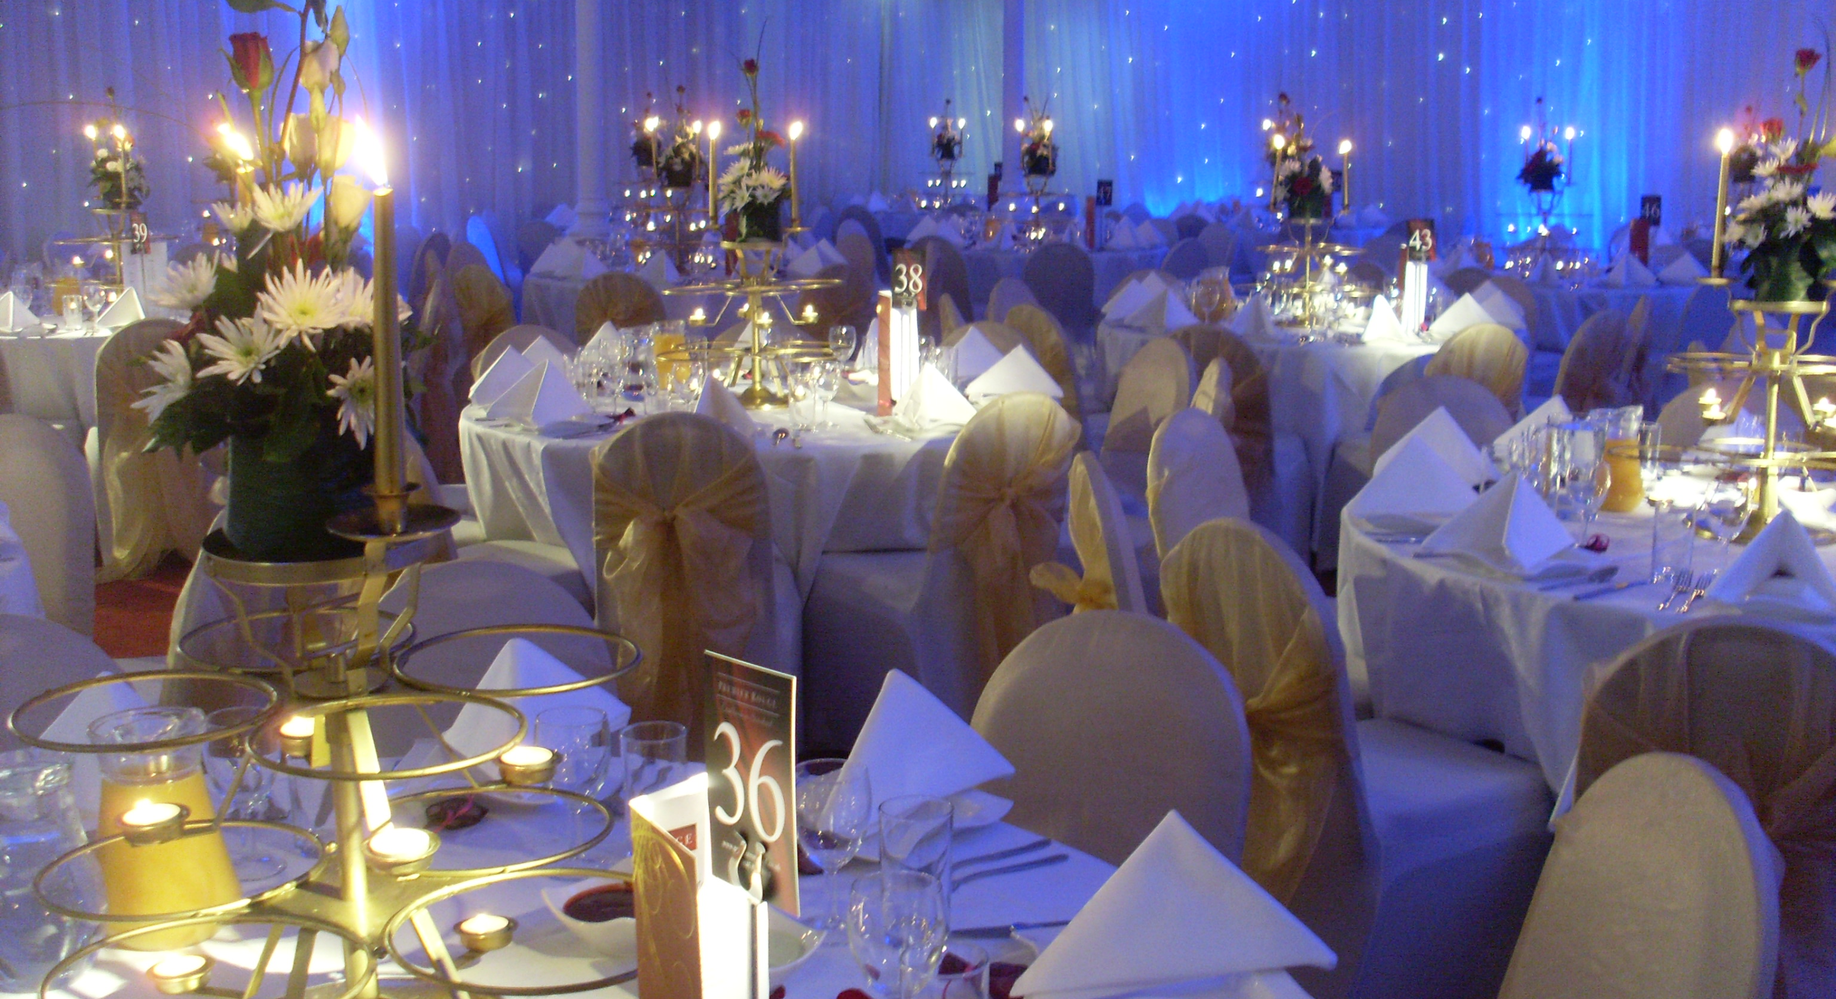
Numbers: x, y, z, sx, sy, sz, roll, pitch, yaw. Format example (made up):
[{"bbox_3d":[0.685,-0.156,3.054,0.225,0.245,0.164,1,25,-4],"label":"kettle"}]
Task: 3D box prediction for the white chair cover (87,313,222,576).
[{"bbox_3d":[-2.719,-0.209,7.201,0.430,0.910,0.530,-4,11,-24],"label":"white chair cover"}]

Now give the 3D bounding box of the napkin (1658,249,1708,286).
[{"bbox_3d":[4.127,-1.241,10.879,0.290,0.160,0.240,4,11,17],"label":"napkin"}]

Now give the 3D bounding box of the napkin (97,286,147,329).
[{"bbox_3d":[-3.111,-0.777,7.989,0.192,0.135,0.272,0,10,-1],"label":"napkin"}]

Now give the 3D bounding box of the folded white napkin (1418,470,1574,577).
[{"bbox_3d":[1.155,0.015,3.838,0.285,0.145,0.208,-6,12,-30],"label":"folded white napkin"}]

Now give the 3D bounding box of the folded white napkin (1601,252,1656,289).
[{"bbox_3d":[3.524,-1.153,10.069,0.201,0.139,0.281,-4,11,-20],"label":"folded white napkin"}]

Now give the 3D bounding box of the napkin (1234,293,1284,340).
[{"bbox_3d":[1.343,-0.731,7.926,0.182,0.150,0.291,2,11,12],"label":"napkin"}]

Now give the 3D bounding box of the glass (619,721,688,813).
[{"bbox_3d":[-0.300,0.327,2.305,0.073,0.130,0.073,0,10,0],"label":"glass"}]

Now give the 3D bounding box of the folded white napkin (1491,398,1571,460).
[{"bbox_3d":[1.546,-0.169,4.897,0.280,0.160,0.260,-2,11,-14],"label":"folded white napkin"}]

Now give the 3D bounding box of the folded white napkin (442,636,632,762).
[{"bbox_3d":[-0.491,0.244,2.560,0.260,0.160,0.250,1,10,3],"label":"folded white napkin"}]

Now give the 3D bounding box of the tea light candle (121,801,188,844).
[{"bbox_3d":[-0.625,0.267,1.655,0.045,0.022,0.045,0,10,0],"label":"tea light candle"}]

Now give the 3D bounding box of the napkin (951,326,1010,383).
[{"bbox_3d":[0.155,-0.459,6.362,0.300,0.154,0.181,-4,11,-20],"label":"napkin"}]

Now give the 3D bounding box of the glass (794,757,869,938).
[{"bbox_3d":[-0.084,0.345,1.979,0.077,0.160,0.077,0,10,0],"label":"glass"}]

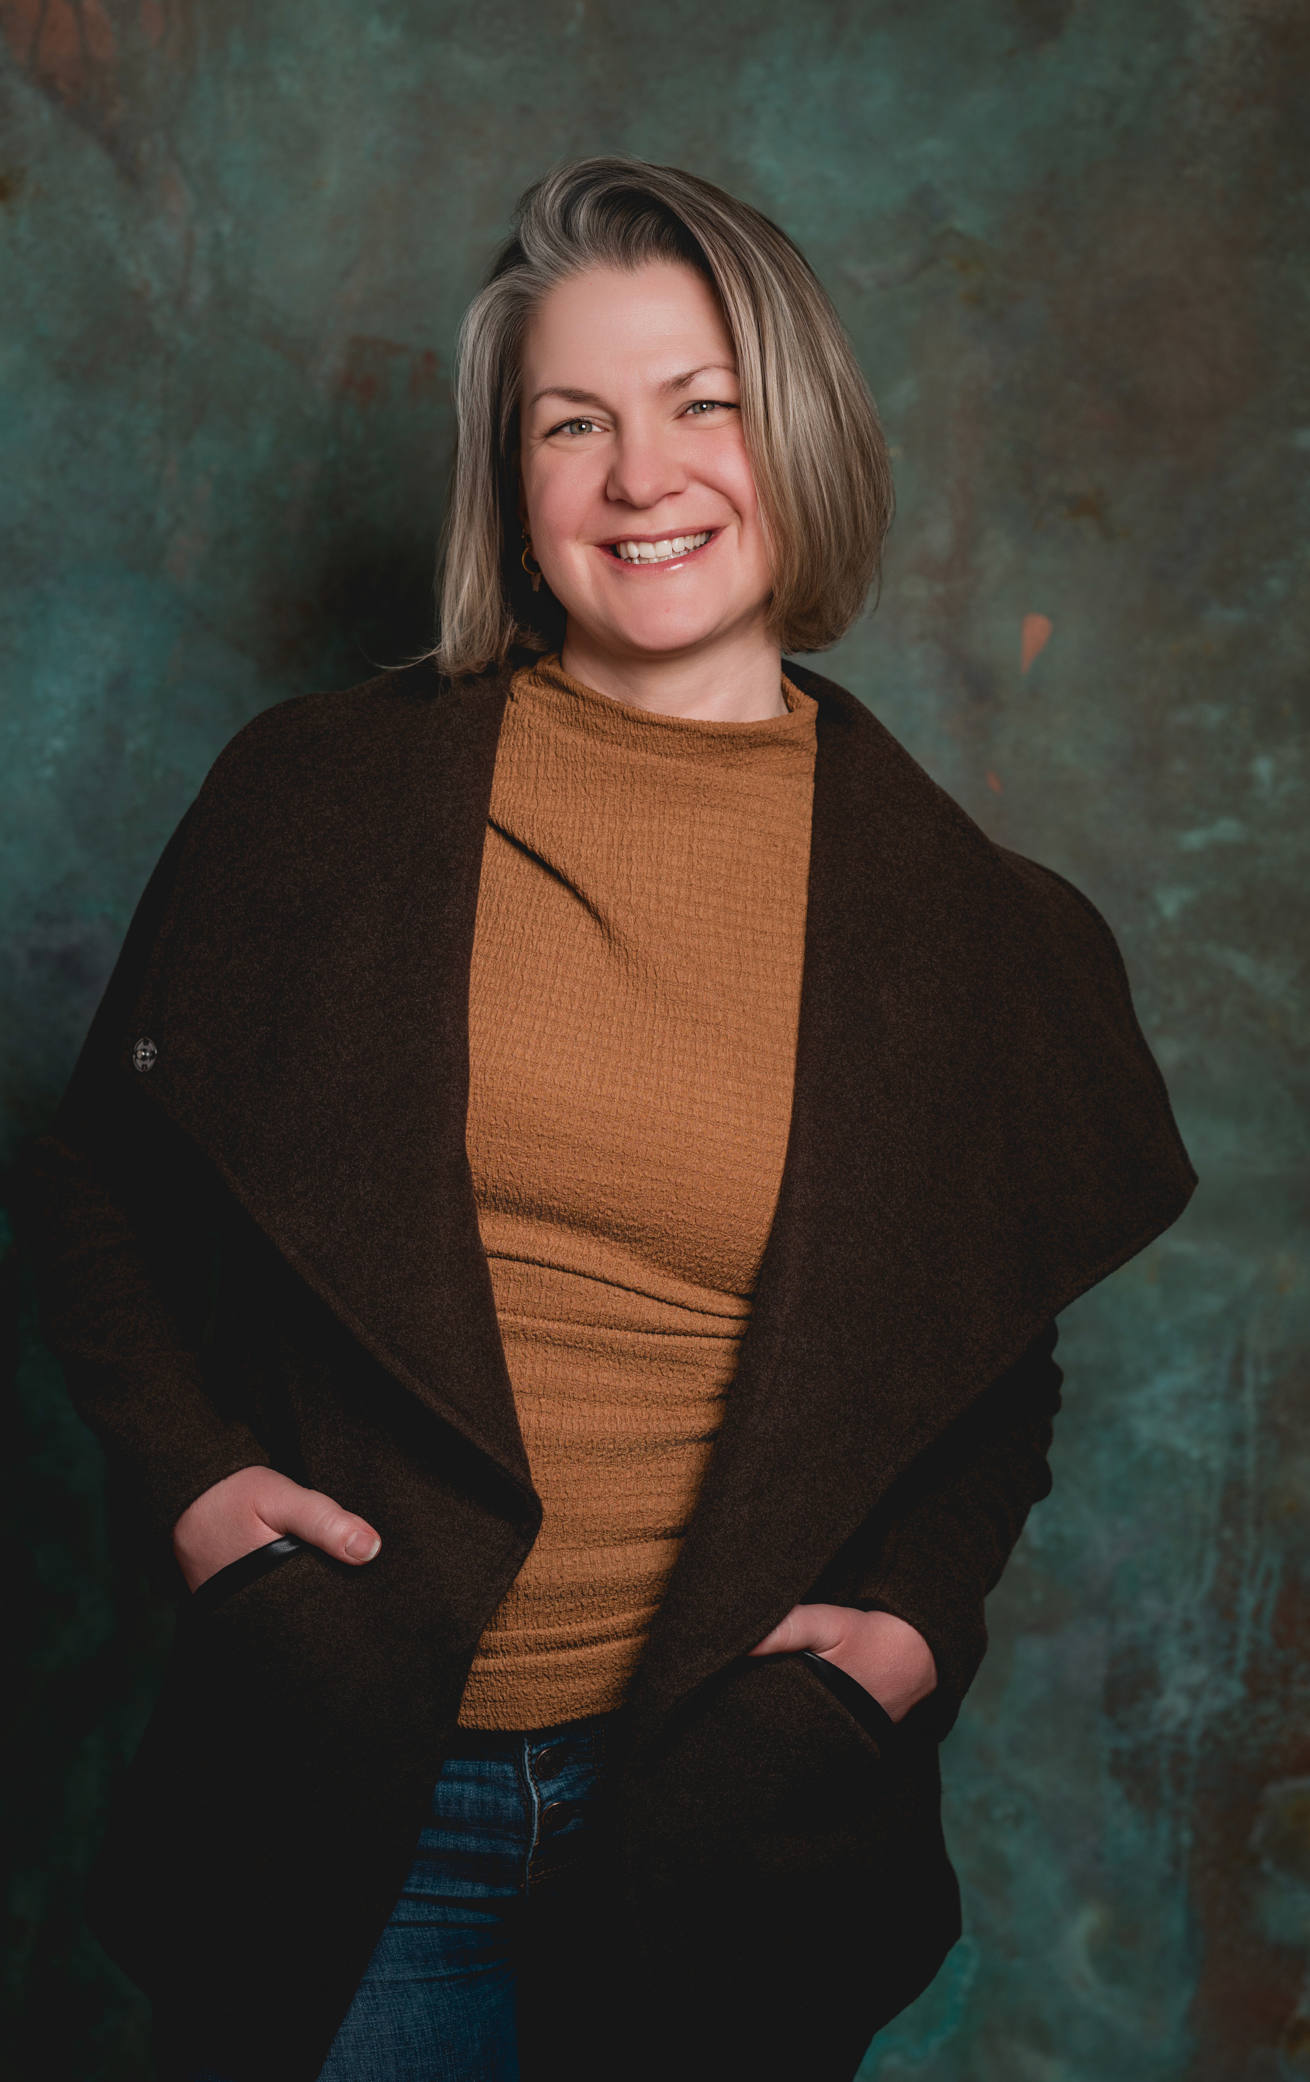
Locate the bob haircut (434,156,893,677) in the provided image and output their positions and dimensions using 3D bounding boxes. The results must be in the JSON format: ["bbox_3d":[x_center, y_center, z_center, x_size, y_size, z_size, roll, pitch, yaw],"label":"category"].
[{"bbox_3d":[-0.004,-0.320,2.500,0.240,0.265,0.225,-8,4,8],"label":"bob haircut"}]

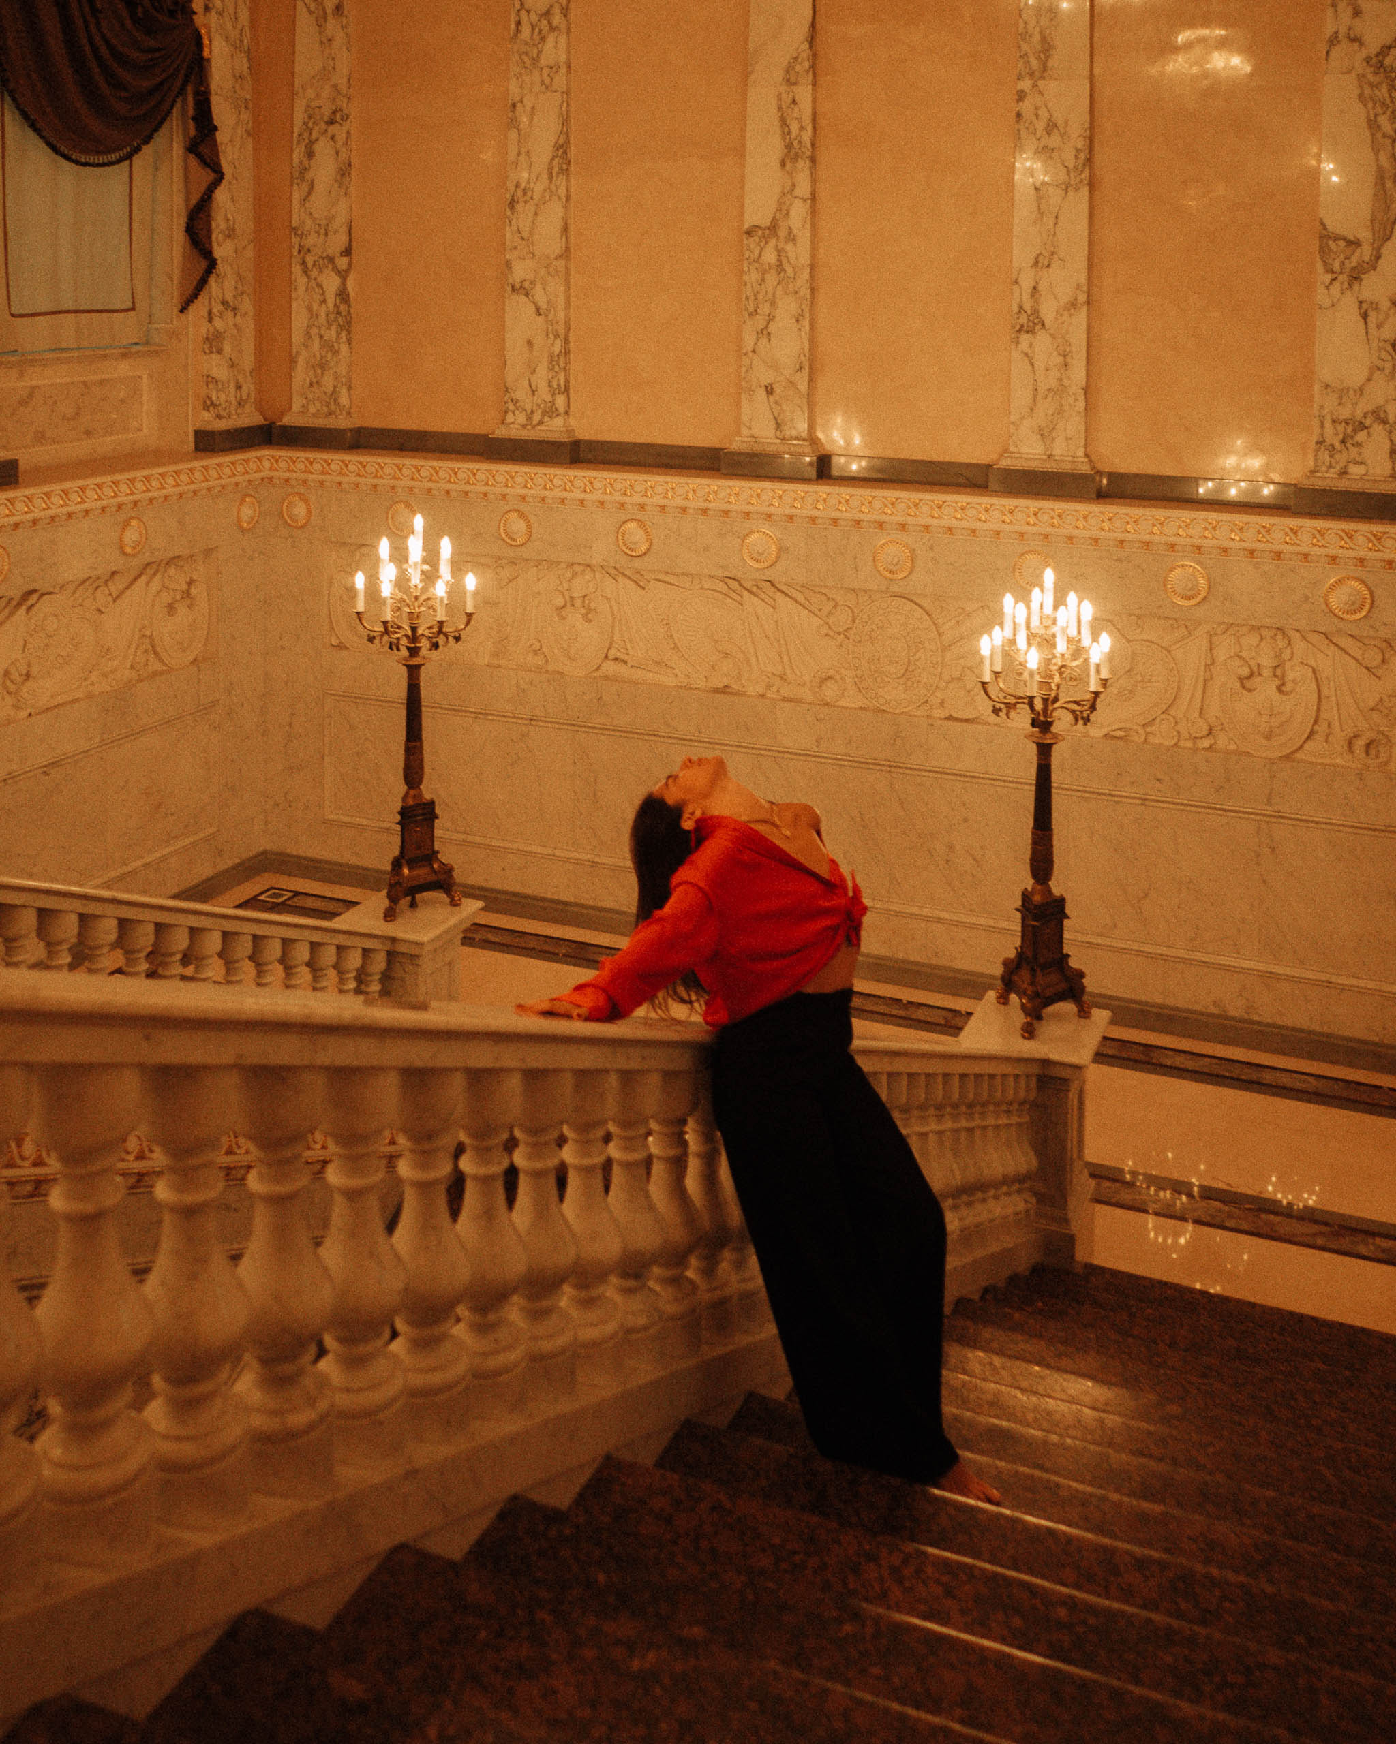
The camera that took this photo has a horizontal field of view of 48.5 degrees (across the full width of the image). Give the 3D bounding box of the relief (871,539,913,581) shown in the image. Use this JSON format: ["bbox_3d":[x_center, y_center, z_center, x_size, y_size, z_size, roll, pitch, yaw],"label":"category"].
[{"bbox_3d":[1.063,-1.700,8.420,0.228,0.230,0.045,5,14,22],"label":"relief"}]

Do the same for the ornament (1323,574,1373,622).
[{"bbox_3d":[3.186,-1.351,7.600,0.228,0.230,0.045,5,14,22],"label":"ornament"}]

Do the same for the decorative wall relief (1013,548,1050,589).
[{"bbox_3d":[1.761,-1.592,8.150,0.228,0.230,0.045,5,14,22],"label":"decorative wall relief"}]

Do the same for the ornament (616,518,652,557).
[{"bbox_3d":[-0.366,-1.933,8.950,0.228,0.230,0.045,5,14,22],"label":"ornament"}]

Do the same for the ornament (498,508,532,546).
[{"bbox_3d":[-1.085,-2.048,9.200,0.228,0.230,0.045,5,14,22],"label":"ornament"}]

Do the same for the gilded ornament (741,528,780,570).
[{"bbox_3d":[0.348,-1.810,8.680,0.228,0.230,0.045,5,14,22],"label":"gilded ornament"}]

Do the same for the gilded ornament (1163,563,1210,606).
[{"bbox_3d":[2.483,-1.465,7.870,0.228,0.230,0.045,5,14,22],"label":"gilded ornament"}]

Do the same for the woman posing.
[{"bbox_3d":[0.133,0.490,3.120,0.800,1.430,0.640,5,14,19],"label":"woman posing"}]

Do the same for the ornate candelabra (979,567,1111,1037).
[{"bbox_3d":[1.321,-0.267,5.900,0.500,1.760,0.500,5,14,22],"label":"ornate candelabra"}]

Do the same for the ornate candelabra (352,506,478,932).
[{"bbox_3d":[-1.269,-0.700,6.950,0.500,1.760,0.500,0,13,0],"label":"ornate candelabra"}]

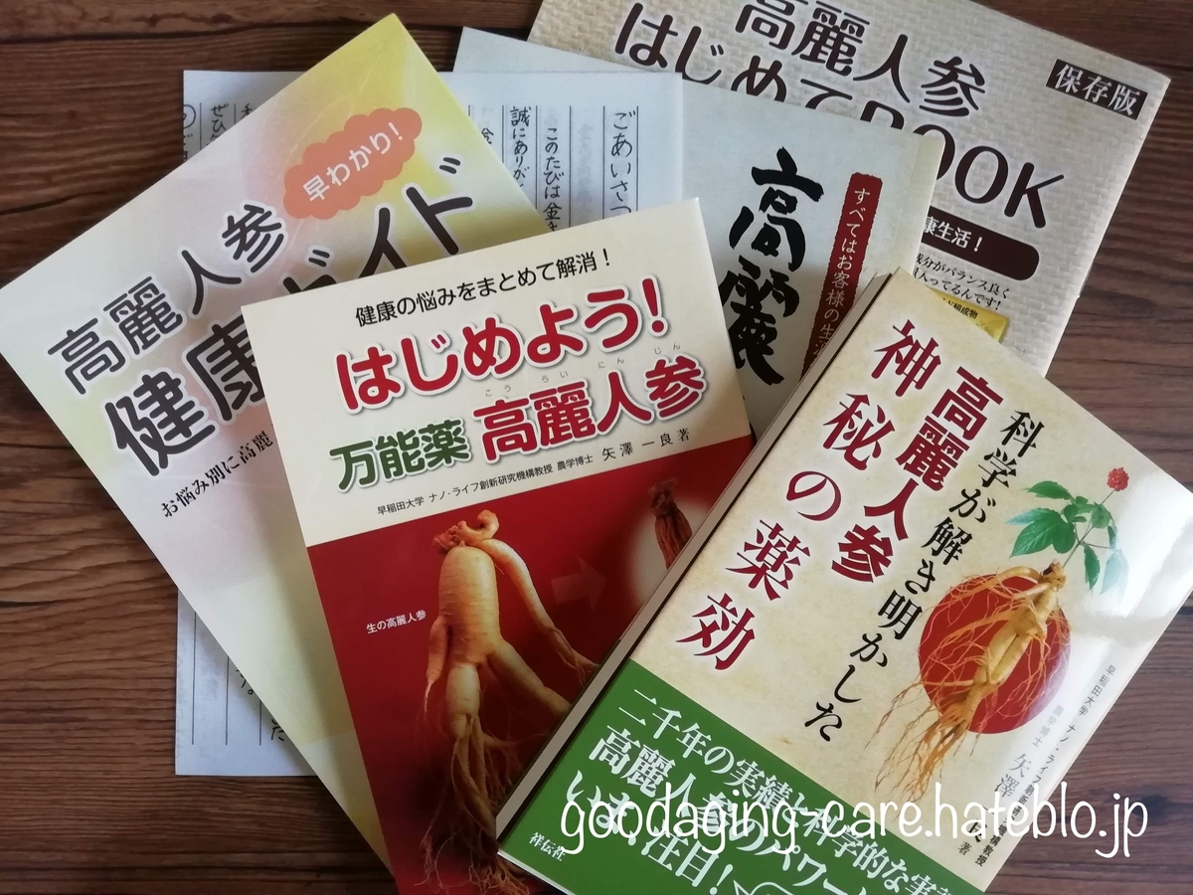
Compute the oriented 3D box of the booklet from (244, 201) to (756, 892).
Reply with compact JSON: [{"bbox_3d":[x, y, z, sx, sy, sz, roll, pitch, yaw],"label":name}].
[{"bbox_3d":[-0.012,0.037,0.257,0.128,0.010,0.187,-14,94,-3],"label":"booklet"}]

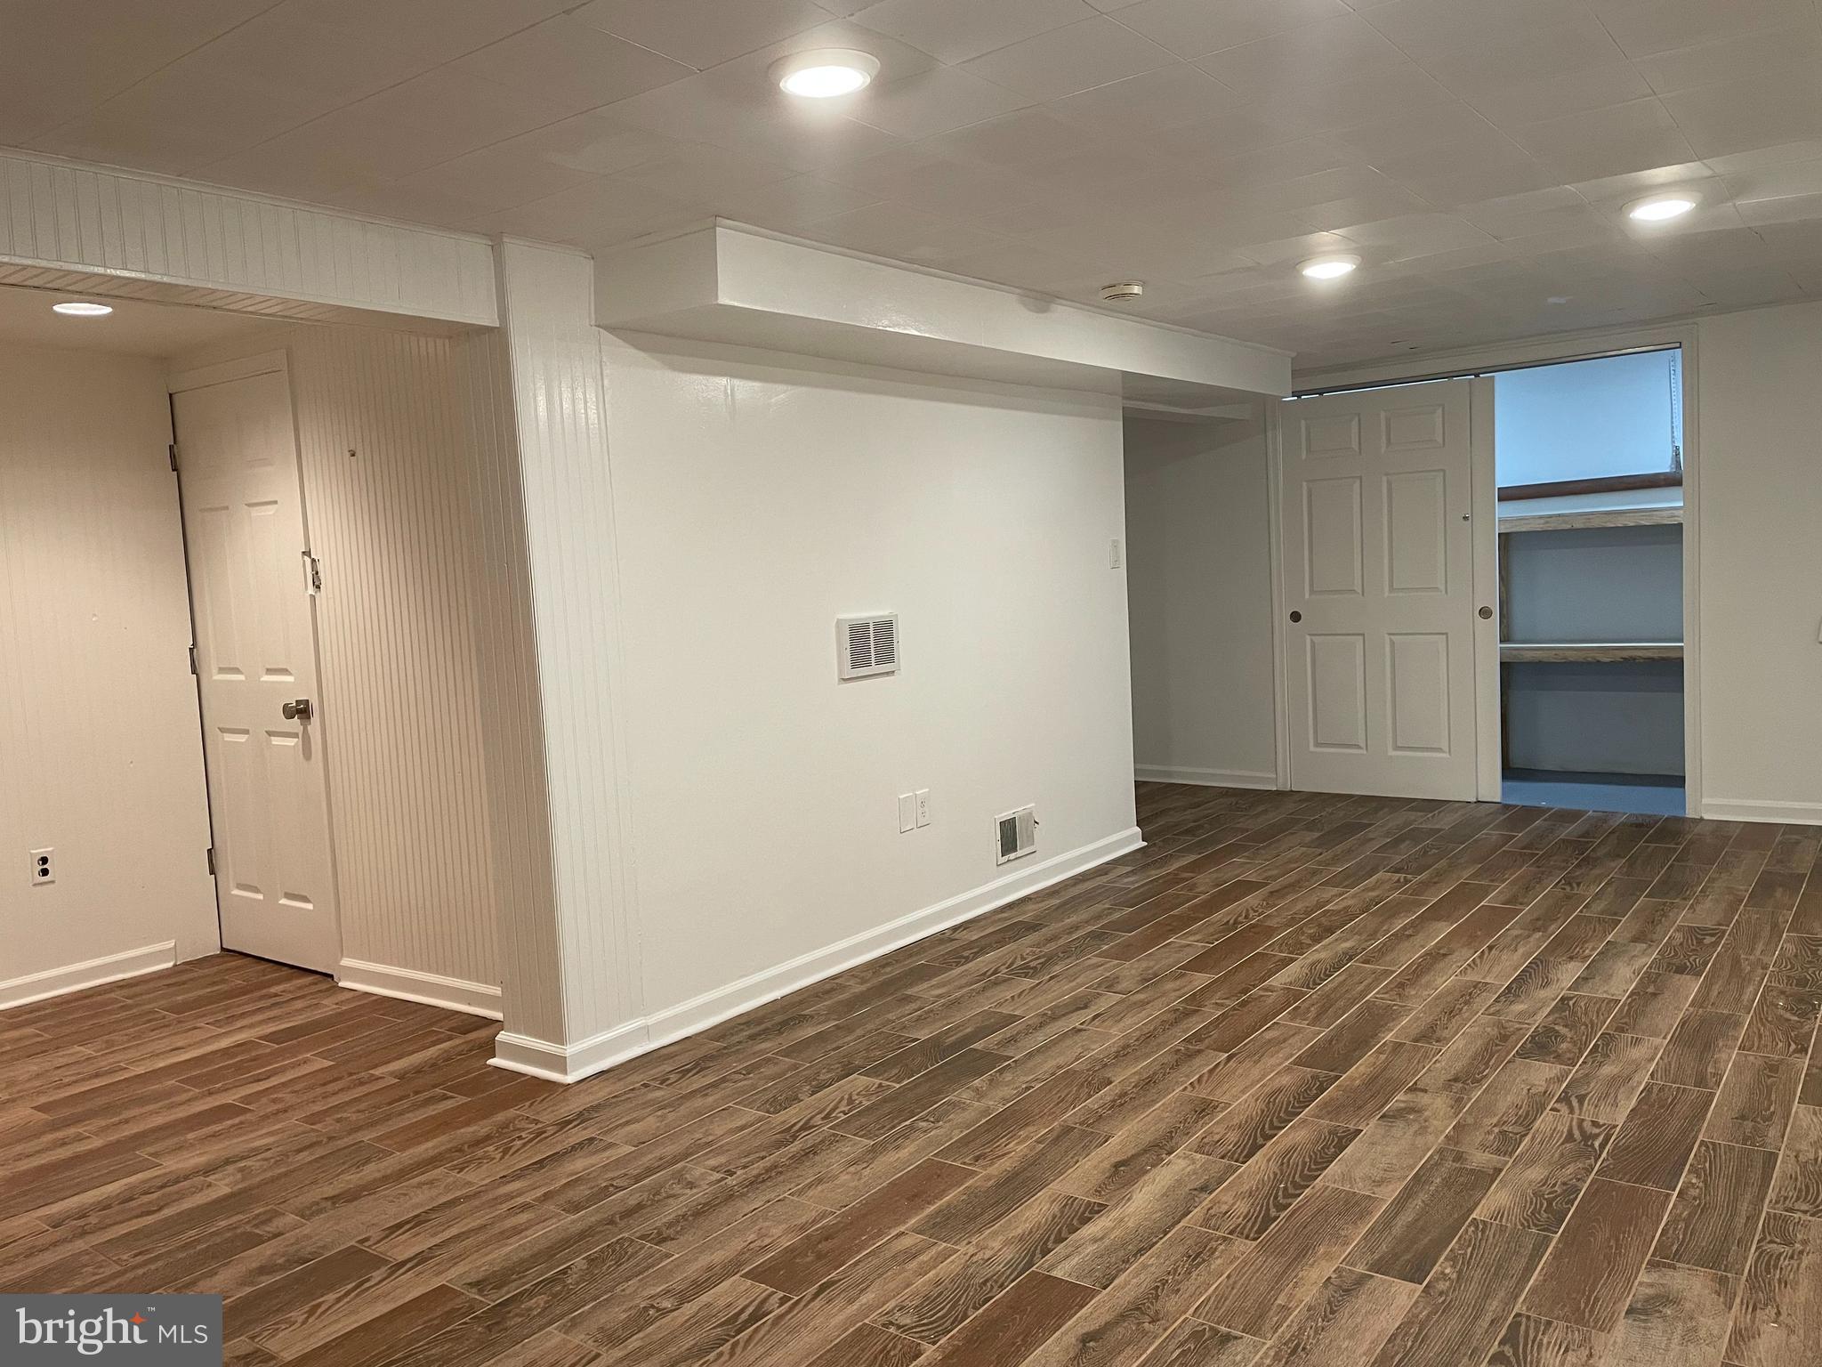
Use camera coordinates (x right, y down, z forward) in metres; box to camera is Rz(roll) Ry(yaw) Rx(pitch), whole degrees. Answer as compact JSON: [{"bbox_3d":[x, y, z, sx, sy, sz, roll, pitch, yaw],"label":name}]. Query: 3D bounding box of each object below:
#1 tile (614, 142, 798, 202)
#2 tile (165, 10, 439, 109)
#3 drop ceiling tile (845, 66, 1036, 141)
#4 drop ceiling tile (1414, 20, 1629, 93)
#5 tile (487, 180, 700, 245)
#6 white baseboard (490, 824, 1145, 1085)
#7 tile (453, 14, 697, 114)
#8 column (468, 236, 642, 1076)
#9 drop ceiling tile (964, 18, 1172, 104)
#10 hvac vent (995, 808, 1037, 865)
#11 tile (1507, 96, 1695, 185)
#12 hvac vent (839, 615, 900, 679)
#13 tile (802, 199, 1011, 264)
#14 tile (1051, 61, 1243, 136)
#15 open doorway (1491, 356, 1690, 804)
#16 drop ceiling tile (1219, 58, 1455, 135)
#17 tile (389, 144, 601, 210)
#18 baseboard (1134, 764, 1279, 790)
[{"bbox_3d":[-0.450,-1.120,2.990,0.305,0.020,0.305,1,6,37],"label":"tile"},{"bbox_3d":[-1.007,-1.029,2.257,0.305,0.020,0.305,1,6,37],"label":"tile"},{"bbox_3d":[0.039,-1.107,2.606,0.305,0.018,0.305,1,7,37],"label":"drop ceiling tile"},{"bbox_3d":[1.134,-1.163,2.537,0.305,0.018,0.305,1,7,37],"label":"drop ceiling tile"},{"bbox_3d":[-0.735,-1.125,3.222,0.416,0.020,0.325,1,6,37],"label":"tile"},{"bbox_3d":[-0.048,0.833,4.942,0.318,0.090,3.246,1,7,37],"label":"white baseboard"},{"bbox_3d":[-0.574,-1.057,2.328,0.305,0.020,0.305,1,6,37],"label":"tile"},{"bbox_3d":[-0.989,-0.051,3.694,0.258,2.171,0.281,1,7,37],"label":"column"},{"bbox_3d":[0.282,-1.105,2.422,0.305,0.018,0.305,1,7,37],"label":"drop ceiling tile"},{"bbox_3d":[0.400,0.582,5.294,0.024,0.192,0.272,1,7,37],"label":"hvac vent"},{"bbox_3d":[1.584,-1.237,3.119,0.305,0.020,0.610,1,6,37],"label":"tile"},{"bbox_3d":[-0.146,-0.128,4.557,0.030,0.201,0.311,1,7,37],"label":"hvac vent"},{"bbox_3d":[-0.019,-1.194,3.595,0.332,0.020,0.580,1,6,37],"label":"tile"},{"bbox_3d":[0.463,-1.140,2.666,0.305,0.020,0.305,1,6,37],"label":"tile"},{"bbox_3d":[3.160,-0.449,6.361,0.788,2.076,0.130,1,6,37],"label":"open doorway"},{"bbox_3d":[0.891,-1.166,2.721,0.305,0.018,0.305,1,7,37],"label":"drop ceiling tile"},{"bbox_3d":[-0.880,-1.094,2.942,0.305,0.020,0.305,1,6,37],"label":"tile"},{"bbox_3d":[1.594,0.521,7.511,0.841,0.086,0.026,1,7,37],"label":"baseboard"}]

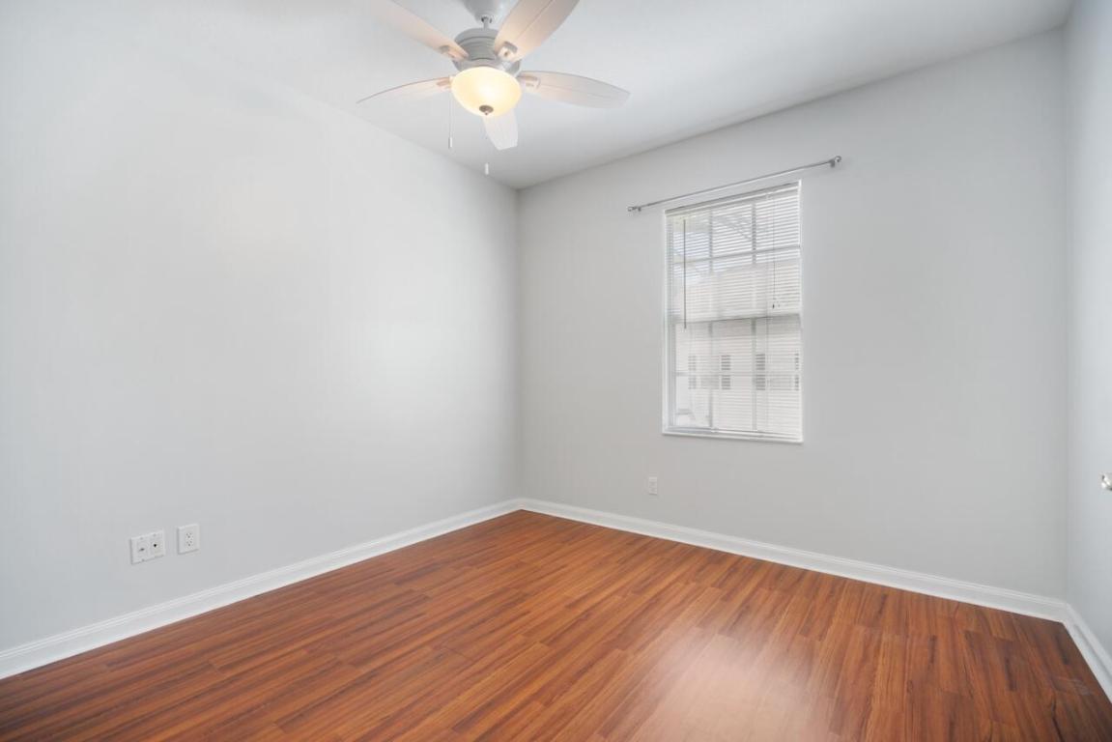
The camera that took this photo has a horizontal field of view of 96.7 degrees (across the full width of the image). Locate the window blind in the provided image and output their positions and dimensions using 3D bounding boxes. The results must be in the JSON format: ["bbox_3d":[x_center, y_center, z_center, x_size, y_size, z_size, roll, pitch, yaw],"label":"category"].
[{"bbox_3d":[1.132,-0.348,3.230,0.882,1.560,0.100,0,-1,37],"label":"window blind"}]

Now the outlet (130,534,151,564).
[{"bbox_3d":[-1.823,0.785,2.173,0.012,0.115,0.069,0,-1,37],"label":"outlet"}]

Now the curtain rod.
[{"bbox_3d":[1.073,-1.176,3.185,1.340,0.045,0.080,0,-1,37],"label":"curtain rod"}]

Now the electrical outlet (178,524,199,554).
[{"bbox_3d":[-1.718,0.788,2.315,0.012,0.120,0.080,0,-1,37],"label":"electrical outlet"}]

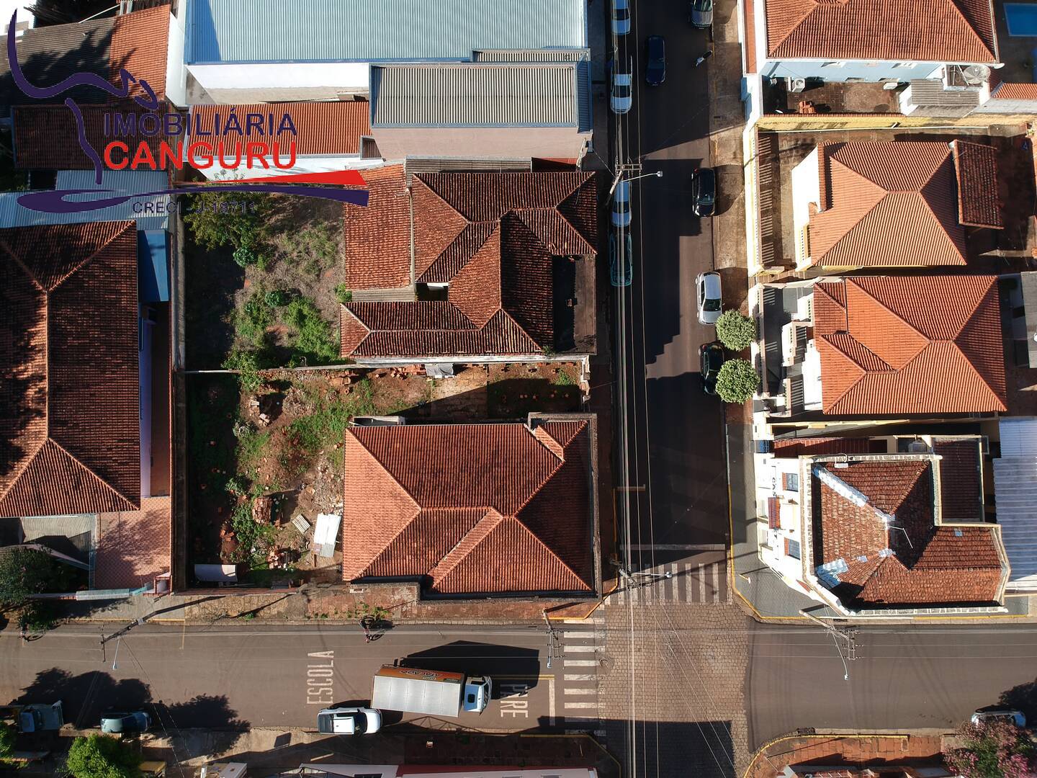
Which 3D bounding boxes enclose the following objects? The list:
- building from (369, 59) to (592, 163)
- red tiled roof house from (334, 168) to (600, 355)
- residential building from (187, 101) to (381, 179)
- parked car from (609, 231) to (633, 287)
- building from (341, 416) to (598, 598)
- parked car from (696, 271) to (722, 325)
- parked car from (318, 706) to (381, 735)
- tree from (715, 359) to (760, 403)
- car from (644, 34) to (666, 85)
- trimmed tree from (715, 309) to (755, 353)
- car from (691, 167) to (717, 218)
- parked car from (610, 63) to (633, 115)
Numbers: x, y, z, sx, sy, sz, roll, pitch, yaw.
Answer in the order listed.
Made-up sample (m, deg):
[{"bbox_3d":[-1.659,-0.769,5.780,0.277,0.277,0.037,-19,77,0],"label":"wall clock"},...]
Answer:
[{"bbox_3d":[-2.671,-19.190,53.978,14.726,8.500,4.475,-1,87,-3],"label":"building"},{"bbox_3d":[-3.529,-8.835,54.756,18.170,5.800,13.380,0,85,0],"label":"red tiled roof house"},{"bbox_3d":[-17.383,-18.678,56.399,13.720,4.100,4.470,0,85,0],"label":"residential building"},{"bbox_3d":[8.166,-10.248,59.090,1.680,1.480,4.100,0,87,-3],"label":"parked car"},{"bbox_3d":[-3.365,8.341,54.608,17.942,7.200,12.848,0,87,-3],"label":"building"},{"bbox_3d":[14.705,-6.997,57.672,1.710,1.480,4.098,-1,87,-3],"label":"parked car"},{"bbox_3d":[-12.221,24.096,54.236,4.642,1.600,1.700,1,86,-3],"label":"parked car"},{"bbox_3d":[16.715,-0.607,57.892,3.415,3.500,3.415,0,87,-3],"label":"tree"},{"bbox_3d":[11.070,-26.403,60.178,1.660,1.470,3.850,0,87,-3],"label":"car"},{"bbox_3d":[16.028,-4.291,56.260,3.038,4.100,3.038,0,86,-3],"label":"trimmed tree"},{"bbox_3d":[14.454,-15.243,58.161,1.700,1.500,3.785,-1,86,-3],"label":"car"},{"bbox_3d":[8.243,-24.297,59.911,1.680,1.500,4.300,0,87,-3],"label":"parked car"}]

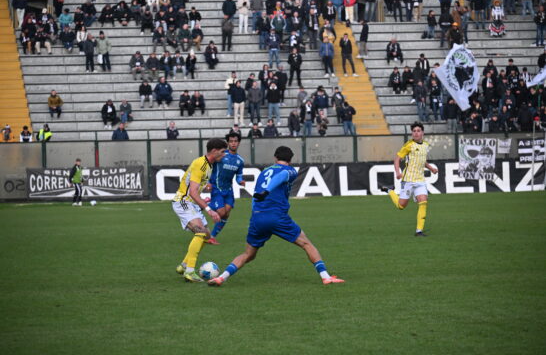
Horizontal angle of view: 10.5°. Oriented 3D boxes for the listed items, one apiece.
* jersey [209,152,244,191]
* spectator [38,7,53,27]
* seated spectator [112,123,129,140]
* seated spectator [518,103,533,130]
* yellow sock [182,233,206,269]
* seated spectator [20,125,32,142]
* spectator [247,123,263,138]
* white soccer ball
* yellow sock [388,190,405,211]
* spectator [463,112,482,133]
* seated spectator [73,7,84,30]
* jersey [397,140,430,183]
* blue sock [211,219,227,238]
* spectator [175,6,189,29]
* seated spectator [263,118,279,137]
[{"bbox_3d":[-0.676,-0.086,43.800,0.520,0.620,0.320,6,12,-25],"label":"jersey"},{"bbox_3d":[-9.554,-6.559,124.300,0.580,1.160,0.740,-1,0,-8],"label":"spectator"},{"bbox_3d":[-5.920,-1.523,114.900,0.600,1.170,0.720,-1,0,-8],"label":"seated spectator"},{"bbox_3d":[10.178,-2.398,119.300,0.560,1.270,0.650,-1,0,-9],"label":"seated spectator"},{"bbox_3d":[-0.848,0.815,32.800,0.150,0.390,0.120,17,0,11],"label":"yellow sock"},{"bbox_3d":[-9.452,-1.410,113.400,0.500,1.120,0.720,-1,0,-6],"label":"seated spectator"},{"bbox_3d":[-0.723,-1.524,115.600,0.580,1.170,0.720,-1,0,-8],"label":"spectator"},{"bbox_3d":[-0.696,1.037,32.500,0.220,0.220,0.220,-1,0,0],"label":"white soccer ball"},{"bbox_3d":[1.891,0.341,45.400,0.120,0.125,0.400,0,35,-34],"label":"yellow sock"},{"bbox_3d":[7.906,-2.011,117.300,0.640,1.170,0.740,-1,0,-8],"label":"spectator"},{"bbox_3d":[-8.062,-6.512,123.000,0.500,1.120,0.720,-1,0,-6],"label":"seated spectator"},{"bbox_3d":[2.160,-0.246,45.500,0.500,0.670,0.300,-1,0,-29],"label":"jersey"},{"bbox_3d":[-0.798,0.755,43.800,0.120,0.125,0.380,1,-45,-40],"label":"blue sock"},{"bbox_3d":[-3.870,-6.675,125.200,0.600,1.160,0.740,-1,0,-8],"label":"spectator"},{"bbox_3d":[-0.087,-1.689,117.600,0.580,1.250,0.720,-1,0,-9],"label":"seated spectator"}]

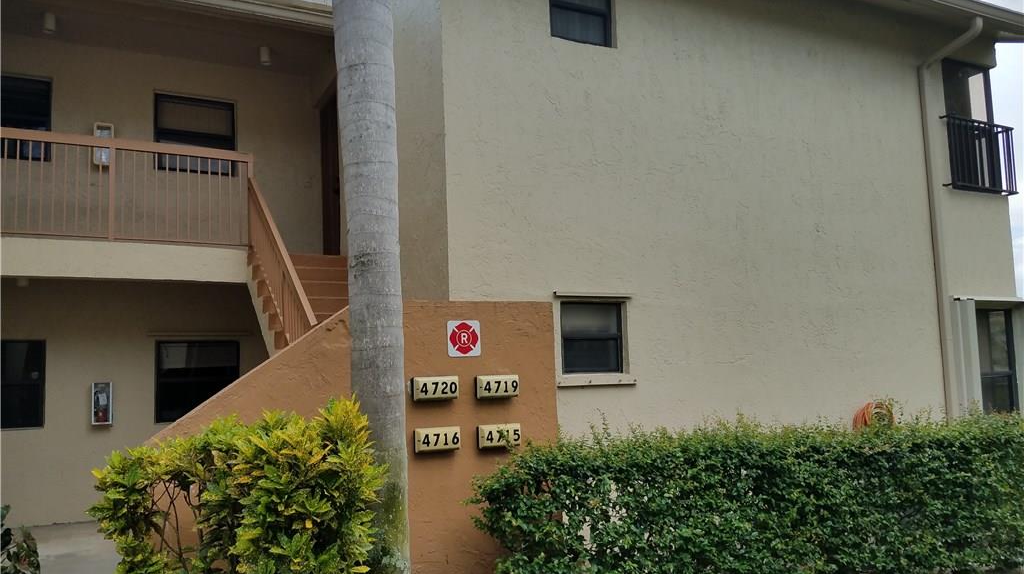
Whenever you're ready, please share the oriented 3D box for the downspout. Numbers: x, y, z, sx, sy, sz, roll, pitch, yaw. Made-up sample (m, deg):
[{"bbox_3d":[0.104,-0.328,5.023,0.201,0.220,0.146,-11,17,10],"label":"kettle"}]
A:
[{"bbox_3d":[5.088,-0.399,8.598,0.085,5.150,0.710,1,-6,-27],"label":"downspout"}]

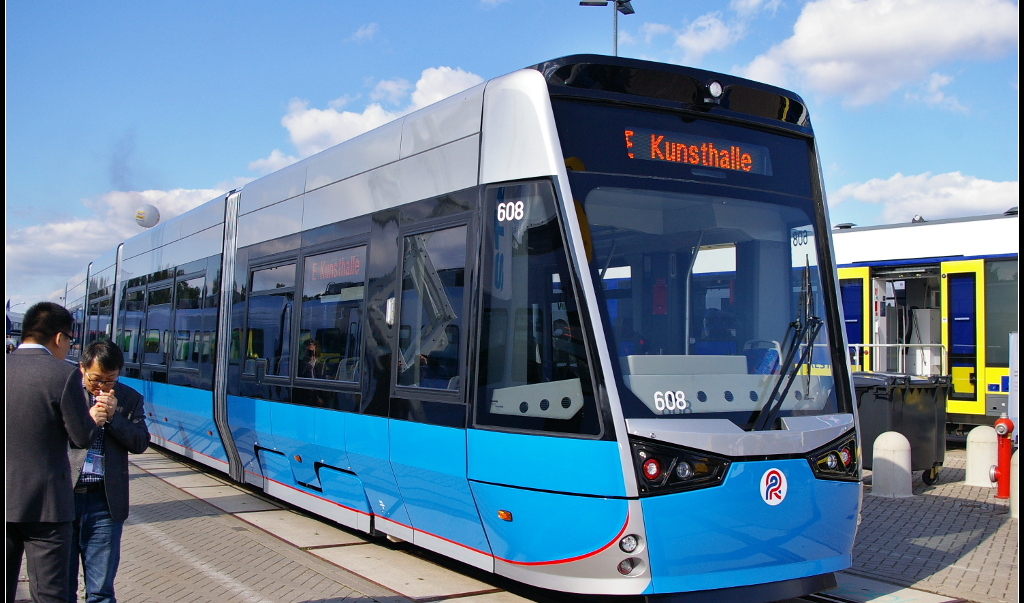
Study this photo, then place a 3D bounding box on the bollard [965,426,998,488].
[{"bbox_3d":[5.876,1.925,12.743,0.430,0.710,0.430,3,-4,-32],"label":"bollard"}]

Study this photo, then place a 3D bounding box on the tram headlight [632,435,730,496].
[{"bbox_3d":[0.918,0.896,5.633,0.600,0.330,0.170,2,-13,-23],"label":"tram headlight"}]

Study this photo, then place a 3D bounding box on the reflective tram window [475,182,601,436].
[{"bbox_3d":[0.167,0.012,5.940,0.920,1.470,0.130,-1,-4,36],"label":"reflective tram window"}]

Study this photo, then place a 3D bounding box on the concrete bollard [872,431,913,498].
[{"bbox_3d":[4.291,1.832,11.535,0.430,0.710,0.430,3,-4,-32],"label":"concrete bollard"}]

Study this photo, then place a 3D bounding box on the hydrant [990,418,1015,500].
[{"bbox_3d":[5.548,1.747,11.569,0.280,0.930,0.260,2,-3,-17],"label":"hydrant"}]

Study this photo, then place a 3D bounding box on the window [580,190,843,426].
[{"bbox_3d":[1.371,0.011,6.139,1.800,1.400,0.210,3,-17,-32],"label":"window"}]

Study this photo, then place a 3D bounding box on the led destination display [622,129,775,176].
[{"bbox_3d":[1.221,-0.905,6.456,1.140,0.210,0.100,3,-17,-32],"label":"led destination display"}]

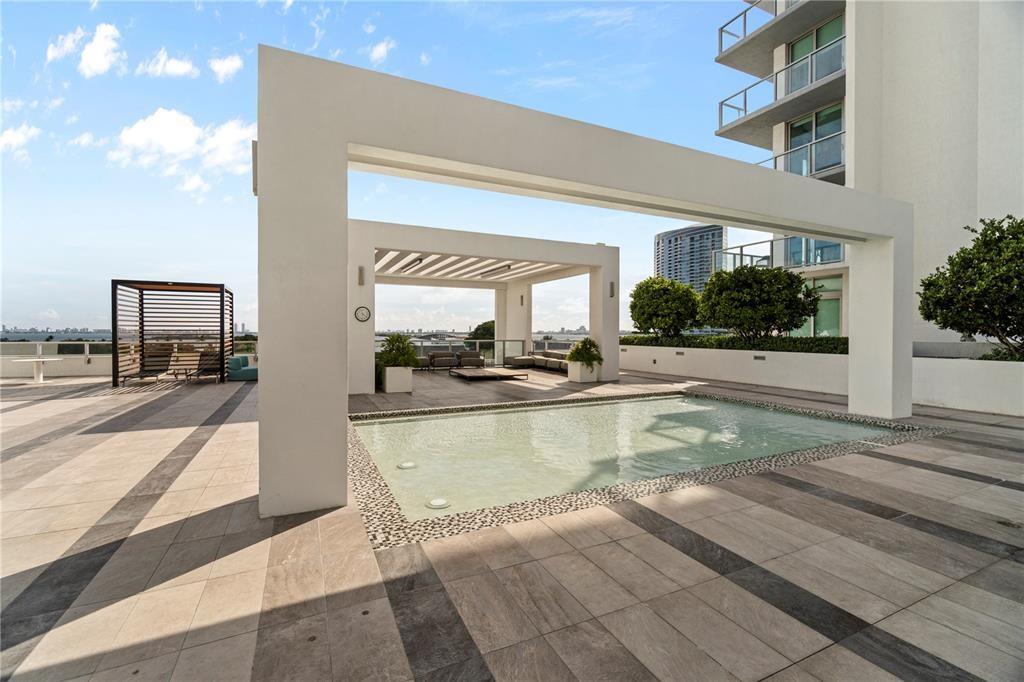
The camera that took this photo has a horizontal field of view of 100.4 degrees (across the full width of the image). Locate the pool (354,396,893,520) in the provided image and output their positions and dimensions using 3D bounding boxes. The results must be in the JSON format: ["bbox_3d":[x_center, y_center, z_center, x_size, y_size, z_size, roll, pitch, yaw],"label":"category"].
[{"bbox_3d":[1.707,1.635,6.751,7.540,0.500,4.030,0,1,-26],"label":"pool"}]

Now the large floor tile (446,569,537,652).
[{"bbox_3d":[-0.120,1.426,2.278,0.303,0.020,0.605,0,1,-26],"label":"large floor tile"}]

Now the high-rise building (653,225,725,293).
[{"bbox_3d":[156.093,-36.310,382.238,21.000,116.000,83.000,0,1,-18],"label":"high-rise building"}]

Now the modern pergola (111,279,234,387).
[{"bbox_3d":[-9.274,-0.194,11.934,2.270,2.650,2.050,0,1,-26],"label":"modern pergola"}]

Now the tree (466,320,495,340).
[{"bbox_3d":[-1.097,-0.141,24.000,2.900,2.300,2.900,0,1,-26],"label":"tree"}]

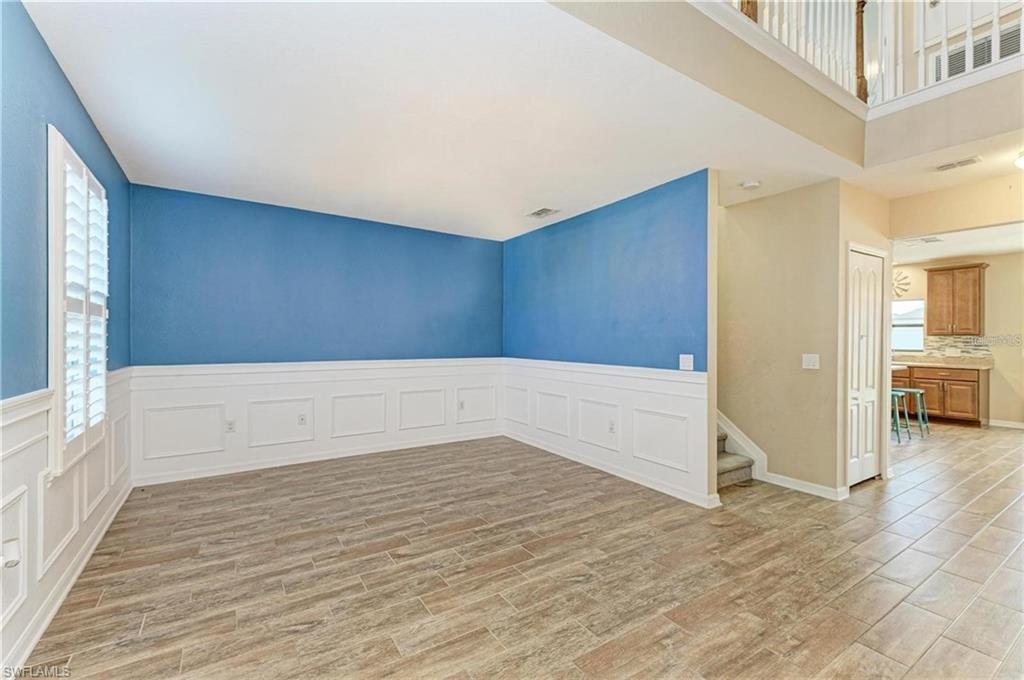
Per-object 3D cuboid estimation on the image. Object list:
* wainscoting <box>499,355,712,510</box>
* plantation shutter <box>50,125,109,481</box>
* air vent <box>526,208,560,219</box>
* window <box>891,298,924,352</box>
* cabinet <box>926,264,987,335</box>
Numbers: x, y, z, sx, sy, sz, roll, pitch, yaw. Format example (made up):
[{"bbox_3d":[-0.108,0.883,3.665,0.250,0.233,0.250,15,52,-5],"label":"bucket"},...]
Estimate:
[{"bbox_3d":[0.728,0.768,4.804,0.045,1.043,3.050,0,0,-32],"label":"wainscoting"},{"bbox_3d":[-2.326,-0.169,2.450,0.075,1.555,0.910,0,0,-32],"label":"plantation shutter"},{"bbox_3d":[0.325,-1.321,4.754,0.200,0.020,0.330,0,0,-32],"label":"air vent"},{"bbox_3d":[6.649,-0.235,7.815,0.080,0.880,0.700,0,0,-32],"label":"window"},{"bbox_3d":[6.890,-0.603,7.043,0.360,1.040,0.660,0,0,-32],"label":"cabinet"}]

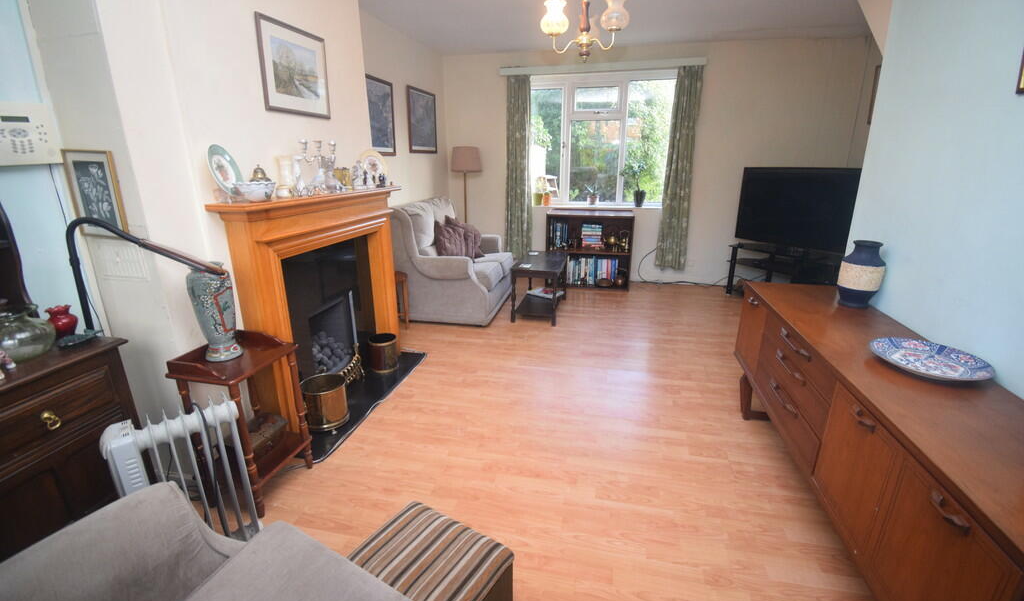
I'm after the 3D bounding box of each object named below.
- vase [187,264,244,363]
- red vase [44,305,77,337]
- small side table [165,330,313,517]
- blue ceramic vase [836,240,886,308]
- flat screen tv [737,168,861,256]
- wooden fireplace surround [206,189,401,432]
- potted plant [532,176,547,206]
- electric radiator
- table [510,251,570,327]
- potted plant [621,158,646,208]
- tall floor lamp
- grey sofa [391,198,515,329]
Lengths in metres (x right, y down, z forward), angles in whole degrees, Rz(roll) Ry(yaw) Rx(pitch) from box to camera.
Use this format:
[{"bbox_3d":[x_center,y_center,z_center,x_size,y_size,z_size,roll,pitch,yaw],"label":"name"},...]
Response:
[{"bbox_3d":[-1.187,0.048,1.714,0.150,0.385,0.150,17,25,41],"label":"vase"},{"bbox_3d":[-1.538,0.079,1.459,0.080,0.105,0.080,4,19,12],"label":"red vase"},{"bbox_3d":[-1.065,0.476,1.726,0.277,0.632,0.346,4,18,12],"label":"small side table"},{"bbox_3d":[1.637,-0.118,1.996,0.174,0.282,0.174,-1,18,-4],"label":"blue ceramic vase"},{"bbox_3d":[2.566,-0.823,3.804,0.084,0.675,1.103,-9,20,-27],"label":"flat screen tv"},{"bbox_3d":[-0.965,-0.005,2.396,0.235,1.143,1.251,4,18,12],"label":"wooden fireplace surround"},{"bbox_3d":[0.329,-1.308,5.097,0.150,0.345,0.150,4,19,12],"label":"potted plant"},{"bbox_3d":[-1.079,0.640,1.458,0.340,0.635,0.170,-15,23,-37],"label":"electric radiator"},{"bbox_3d":[0.263,-0.137,3.909,0.383,0.477,0.813,5,18,14],"label":"table"},{"bbox_3d":[1.333,-1.299,4.720,0.274,0.513,0.245,3,18,11],"label":"potted plant"},{"bbox_3d":[-0.506,-0.961,4.846,0.338,1.484,0.338,3,18,11],"label":"tall floor lamp"},{"bbox_3d":[-0.508,-0.452,4.209,0.960,0.985,1.190,4,19,12],"label":"grey sofa"}]

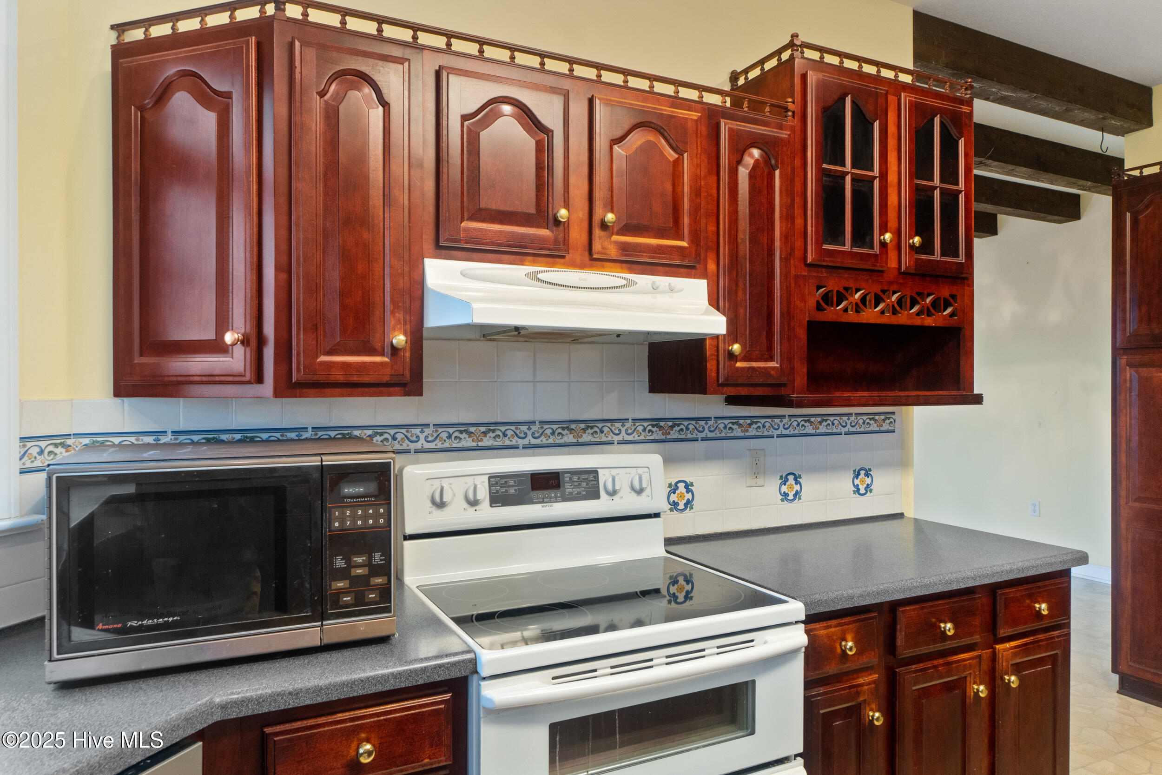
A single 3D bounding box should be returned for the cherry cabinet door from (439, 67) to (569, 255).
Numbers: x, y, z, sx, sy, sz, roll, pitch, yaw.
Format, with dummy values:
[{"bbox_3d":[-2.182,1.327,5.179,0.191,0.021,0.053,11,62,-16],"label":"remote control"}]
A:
[{"bbox_3d":[-0.174,-0.516,1.654,0.313,0.397,0.024,0,0,-25],"label":"cherry cabinet door"}]

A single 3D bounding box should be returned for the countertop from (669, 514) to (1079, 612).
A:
[{"bbox_3d":[0.857,0.492,2.137,1.122,0.059,0.628,0,0,-26],"label":"countertop"}]

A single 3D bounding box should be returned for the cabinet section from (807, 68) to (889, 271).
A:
[{"bbox_3d":[0.784,-0.629,2.104,0.319,0.552,0.024,0,0,-26],"label":"cabinet section"}]

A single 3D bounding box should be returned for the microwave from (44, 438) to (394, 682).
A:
[{"bbox_3d":[-0.700,0.306,1.448,0.557,0.368,0.404,0,0,-26],"label":"microwave"}]

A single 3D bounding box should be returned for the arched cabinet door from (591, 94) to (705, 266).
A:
[{"bbox_3d":[0.170,-0.518,1.812,0.315,0.398,0.024,0,0,-25],"label":"arched cabinet door"}]

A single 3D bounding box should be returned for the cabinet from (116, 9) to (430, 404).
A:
[{"bbox_3d":[-0.689,-0.366,1.569,0.619,0.773,0.318,0,0,-26],"label":"cabinet"}]

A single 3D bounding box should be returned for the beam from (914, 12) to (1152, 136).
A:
[{"bbox_3d":[1.956,-1.325,3.077,1.624,0.196,0.128,0,0,-26],"label":"beam"}]

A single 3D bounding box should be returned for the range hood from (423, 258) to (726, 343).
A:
[{"bbox_3d":[-0.034,-0.207,1.801,0.762,0.159,0.464,0,0,-26],"label":"range hood"}]

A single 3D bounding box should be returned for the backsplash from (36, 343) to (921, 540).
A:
[{"bbox_3d":[0.045,0.176,2.088,2.546,0.605,0.035,0,0,-26],"label":"backsplash"}]

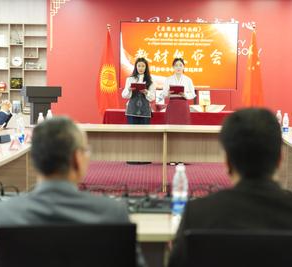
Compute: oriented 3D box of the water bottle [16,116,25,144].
[{"bbox_3d":[-1.092,-0.024,6.800,0.065,0.235,0.065,1,4,1],"label":"water bottle"}]

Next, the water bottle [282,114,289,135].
[{"bbox_3d":[1.472,-0.095,8.200,0.065,0.235,0.065,1,4,1],"label":"water bottle"}]

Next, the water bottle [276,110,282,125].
[{"bbox_3d":[1.528,-0.144,8.900,0.065,0.235,0.065,1,4,1],"label":"water bottle"}]

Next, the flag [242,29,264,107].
[{"bbox_3d":[1.829,-0.992,13.300,0.360,1.550,0.280,1,4,1],"label":"flag"}]

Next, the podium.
[{"bbox_3d":[-1.627,-0.133,12.244,0.600,1.180,0.450,-1,4,-13],"label":"podium"}]

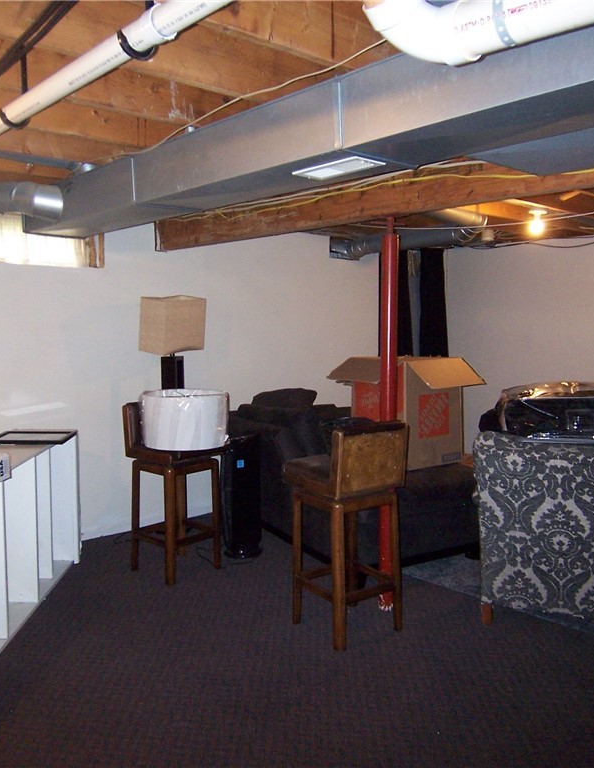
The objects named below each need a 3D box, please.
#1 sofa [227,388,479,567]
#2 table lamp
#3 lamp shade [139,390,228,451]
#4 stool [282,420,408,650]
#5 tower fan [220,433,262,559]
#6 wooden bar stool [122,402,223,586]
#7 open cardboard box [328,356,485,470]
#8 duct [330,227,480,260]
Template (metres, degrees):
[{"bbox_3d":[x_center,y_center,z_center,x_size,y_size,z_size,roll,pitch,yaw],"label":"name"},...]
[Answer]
[{"bbox_3d":[0.390,0.581,4.586,1.166,0.862,1.643,-3,6,-30],"label":"sofa"},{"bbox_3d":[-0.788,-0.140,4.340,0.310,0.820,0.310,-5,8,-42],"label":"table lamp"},{"bbox_3d":[-0.613,0.180,3.710,0.460,0.280,0.460,-1,6,-9],"label":"lamp shade"},{"bbox_3d":[0.196,0.654,3.161,0.436,0.979,0.431,-5,7,-40],"label":"stool"},{"bbox_3d":[-0.318,0.654,3.991,0.225,0.690,0.230,-2,6,-16],"label":"tower fan"},{"bbox_3d":[-0.698,0.588,3.875,0.436,0.973,0.431,-5,7,-40],"label":"wooden bar stool"},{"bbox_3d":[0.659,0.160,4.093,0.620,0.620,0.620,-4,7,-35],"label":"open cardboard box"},{"bbox_3d":[0.740,-1.009,4.875,0.170,0.180,1.320,-5,8,-40],"label":"duct"}]

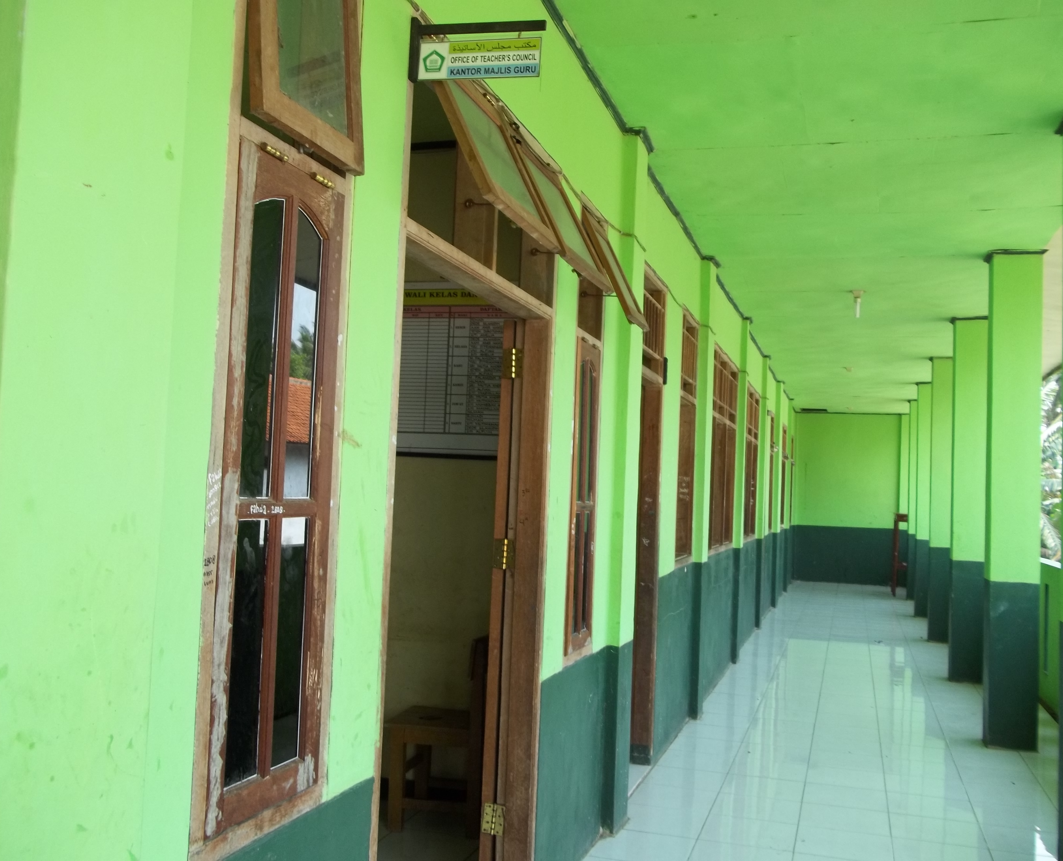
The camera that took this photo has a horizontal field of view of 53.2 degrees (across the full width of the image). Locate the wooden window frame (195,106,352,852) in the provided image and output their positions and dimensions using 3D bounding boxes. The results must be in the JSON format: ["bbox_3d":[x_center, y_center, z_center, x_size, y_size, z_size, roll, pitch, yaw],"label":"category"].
[{"bbox_3d":[-0.502,0.092,2.009,0.075,1.270,0.450,1,-3,17],"label":"wooden window frame"}]

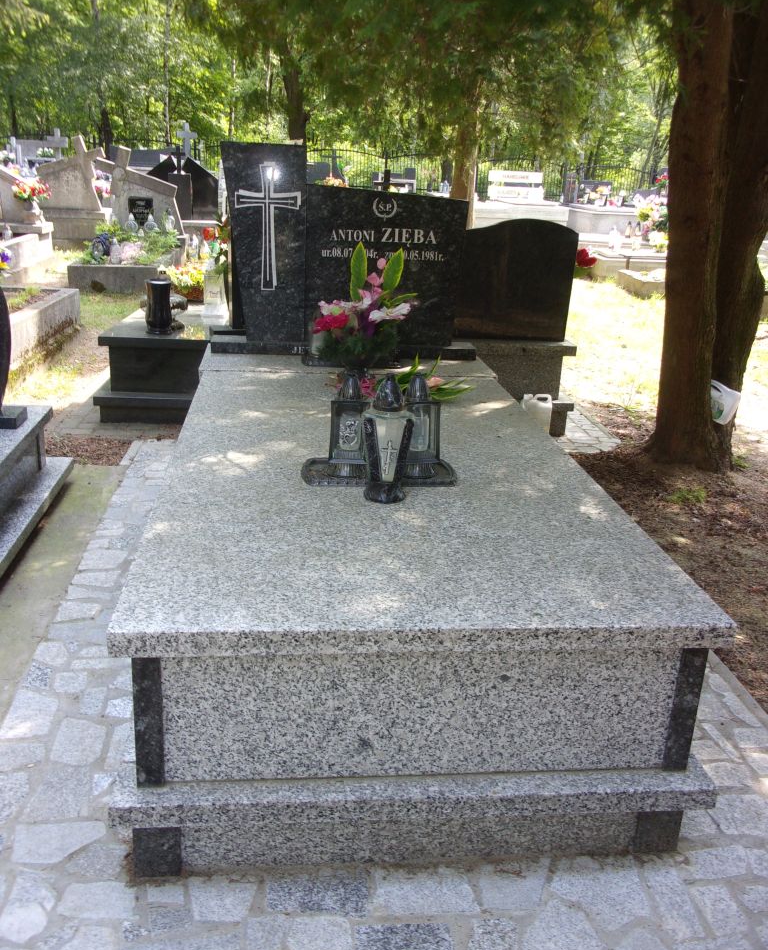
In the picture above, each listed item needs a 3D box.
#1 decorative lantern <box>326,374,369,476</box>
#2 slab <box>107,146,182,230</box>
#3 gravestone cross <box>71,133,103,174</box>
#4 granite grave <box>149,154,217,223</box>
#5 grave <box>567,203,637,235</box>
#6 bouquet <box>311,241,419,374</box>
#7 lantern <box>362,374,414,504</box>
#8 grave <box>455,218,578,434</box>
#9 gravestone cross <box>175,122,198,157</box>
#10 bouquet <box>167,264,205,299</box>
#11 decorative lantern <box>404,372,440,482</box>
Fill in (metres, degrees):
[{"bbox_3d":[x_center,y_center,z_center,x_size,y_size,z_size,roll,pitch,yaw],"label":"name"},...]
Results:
[{"bbox_3d":[-0.096,-0.143,2.323,0.117,0.290,0.117,1,21,-8],"label":"decorative lantern"},{"bbox_3d":[-2.973,-3.514,10.239,0.950,1.008,0.250,1,21,-8],"label":"slab"},{"bbox_3d":[-3.769,-4.074,10.502,0.388,0.475,0.150,1,21,-8],"label":"gravestone cross"},{"bbox_3d":[-3.062,-4.363,12.531,1.100,1.043,0.250,1,21,-8],"label":"granite grave"},{"bbox_3d":[4.313,-5.234,17.150,1.533,0.562,1.250,1,21,-8],"label":"grave"},{"bbox_3d":[-0.075,-0.658,3.303,0.417,0.501,0.325,1,21,-8],"label":"bouquet"},{"bbox_3d":[0.010,-0.107,2.211,0.138,0.330,0.113,1,21,-8],"label":"lantern"},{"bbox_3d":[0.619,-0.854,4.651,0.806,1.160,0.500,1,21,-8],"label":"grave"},{"bbox_3d":[-3.815,-6.460,16.051,0.397,0.703,0.125,1,21,-8],"label":"gravestone cross"},{"bbox_3d":[-1.320,-1.284,5.481,0.264,0.235,0.200,1,21,-8],"label":"bouquet"},{"bbox_3d":[0.098,-0.145,2.357,0.117,0.293,0.117,1,21,-8],"label":"decorative lantern"}]

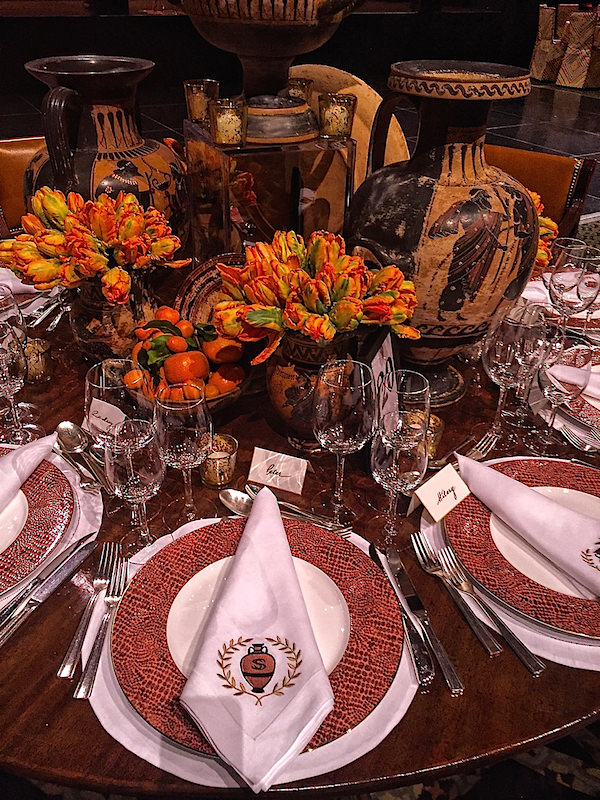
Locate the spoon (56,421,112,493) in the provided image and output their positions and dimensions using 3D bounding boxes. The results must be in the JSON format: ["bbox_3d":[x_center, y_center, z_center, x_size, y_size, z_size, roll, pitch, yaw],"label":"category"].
[{"bbox_3d":[-0.332,0.091,1.039,0.046,0.026,0.193,-23,41,-32],"label":"spoon"}]

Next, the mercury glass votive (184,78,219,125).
[{"bbox_3d":[-0.202,-0.607,1.353,0.073,0.082,0.073,-3,34,-7],"label":"mercury glass votive"}]

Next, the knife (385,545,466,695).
[{"bbox_3d":[0.145,0.260,0.816,0.021,0.011,0.216,-7,35,-12],"label":"knife"}]

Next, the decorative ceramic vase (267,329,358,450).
[{"bbox_3d":[0.031,-0.024,1.057,0.158,0.214,0.158,3,34,2],"label":"decorative ceramic vase"}]

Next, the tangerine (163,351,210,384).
[{"bbox_3d":[-0.181,-0.051,1.076,0.072,0.058,0.072,-4,34,-9],"label":"tangerine"}]

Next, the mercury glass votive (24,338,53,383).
[{"bbox_3d":[-0.487,-0.070,1.235,0.057,0.065,0.057,2,34,0],"label":"mercury glass votive"}]

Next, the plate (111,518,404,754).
[{"bbox_3d":[-0.047,0.263,0.790,0.335,0.024,0.335,1,34,-1],"label":"plate"}]

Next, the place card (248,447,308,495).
[{"bbox_3d":[-0.027,0.099,1.015,0.085,0.044,0.055,13,35,16],"label":"place card"}]

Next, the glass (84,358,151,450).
[{"bbox_3d":[-0.234,0.060,0.903,0.088,0.224,0.088,-8,35,-15],"label":"glass"}]

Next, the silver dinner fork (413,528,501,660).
[{"bbox_3d":[0.194,0.237,0.846,0.024,0.018,0.201,-9,36,-16],"label":"silver dinner fork"}]

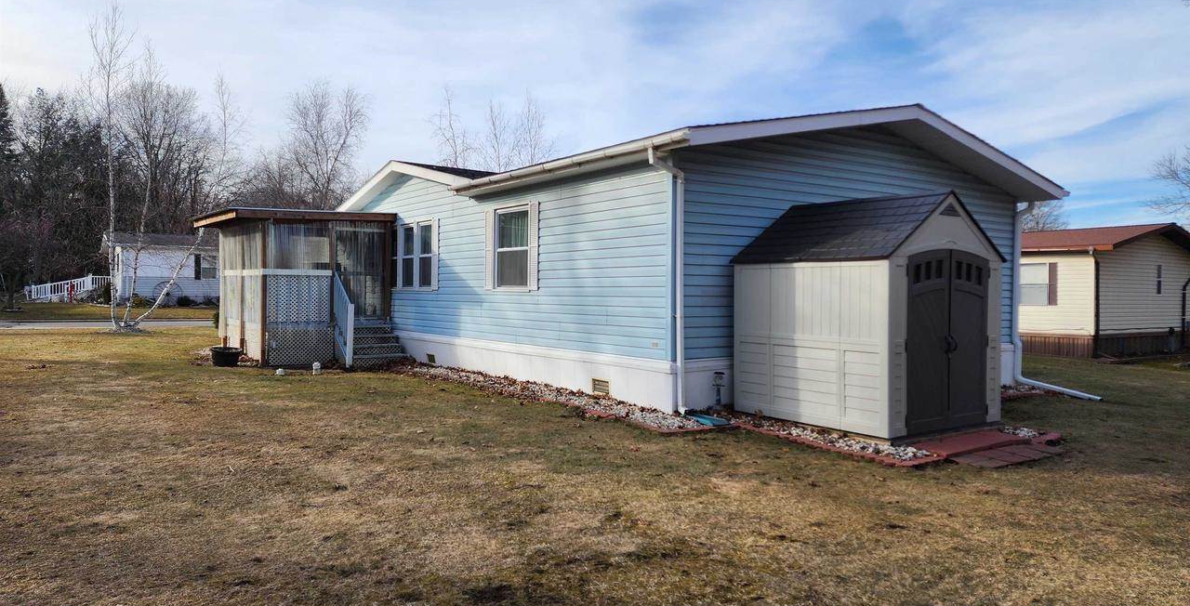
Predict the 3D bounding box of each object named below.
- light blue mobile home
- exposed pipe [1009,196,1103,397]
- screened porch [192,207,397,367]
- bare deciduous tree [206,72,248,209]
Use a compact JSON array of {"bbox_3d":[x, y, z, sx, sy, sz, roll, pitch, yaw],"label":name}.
[{"bbox_3d":[-0.123,-0.877,18.499,9.050,4.300,16.850,-1,1,-35],"label":"light blue mobile home"},{"bbox_3d":[8.143,-0.118,13.911,0.500,3.470,1.520,-1,1,-35],"label":"exposed pipe"},{"bbox_3d":[-6.985,-0.390,18.273,3.250,3.200,4.950,-1,1,-35],"label":"screened porch"},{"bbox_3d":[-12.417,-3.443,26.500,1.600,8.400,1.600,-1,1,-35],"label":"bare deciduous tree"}]

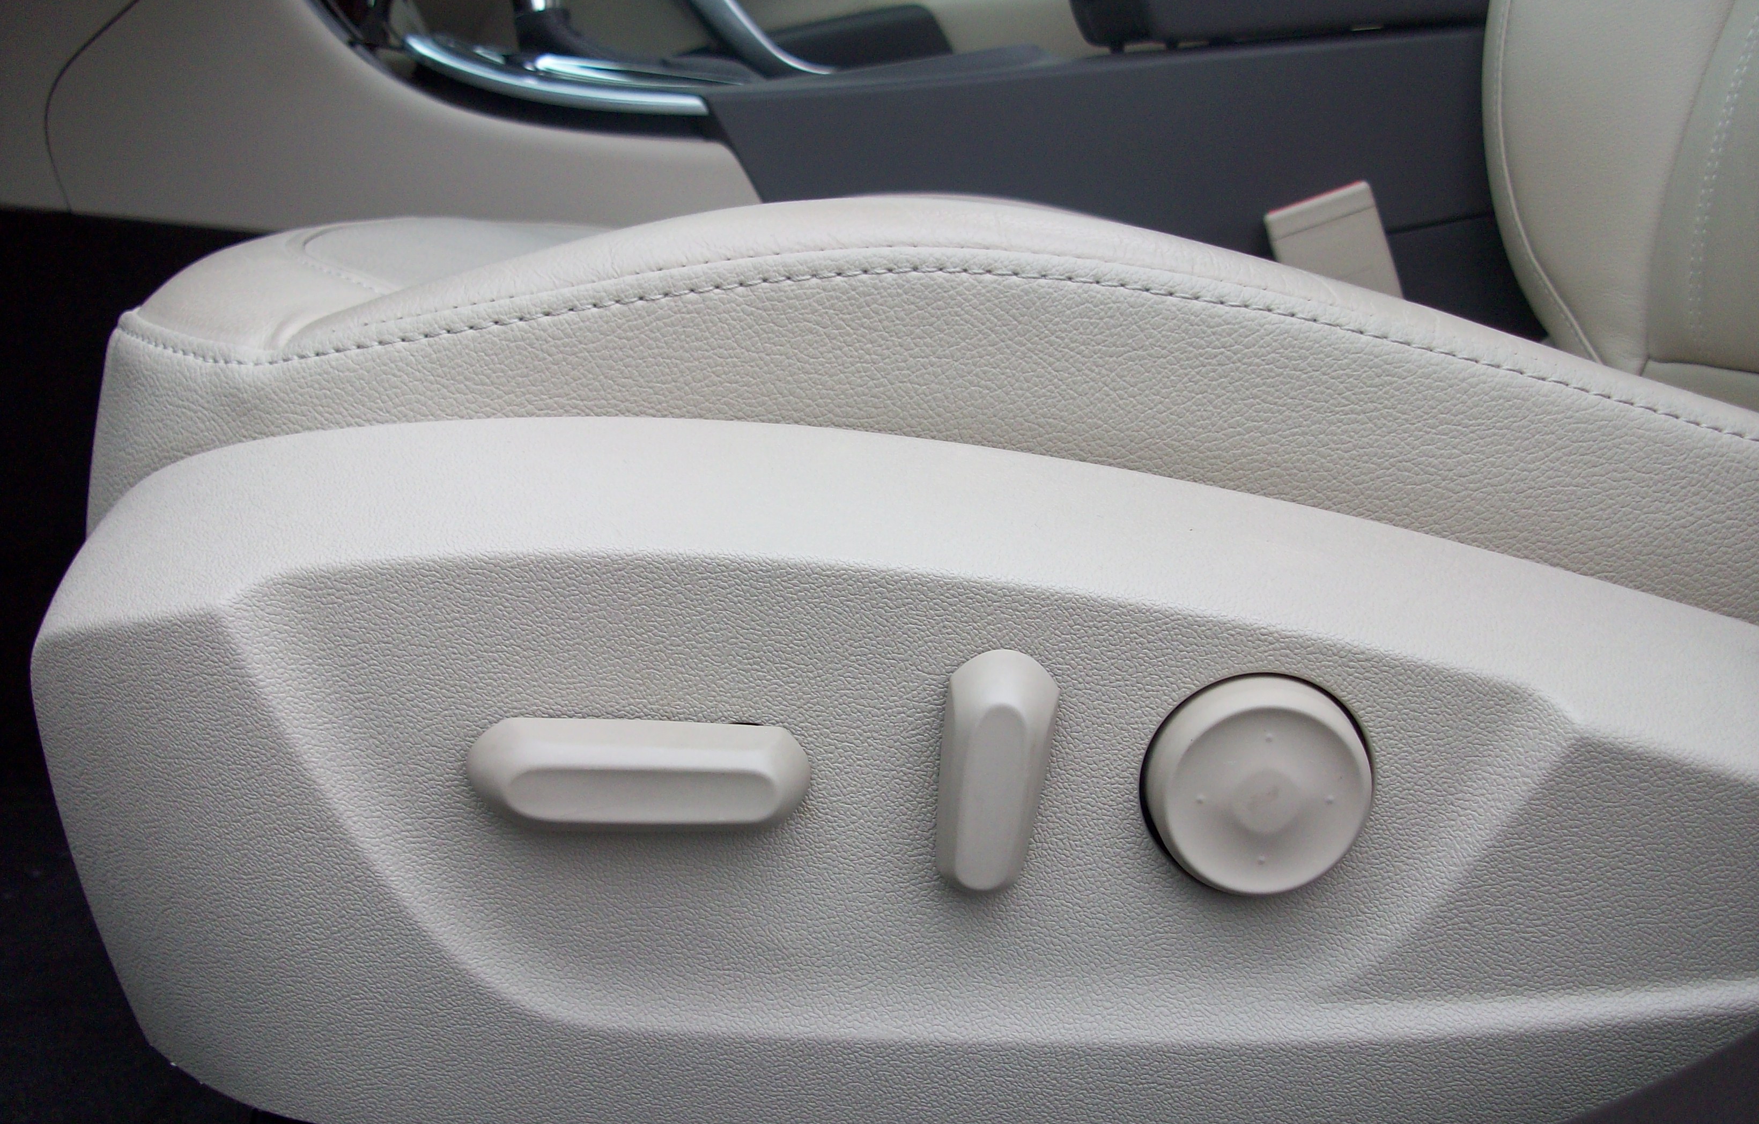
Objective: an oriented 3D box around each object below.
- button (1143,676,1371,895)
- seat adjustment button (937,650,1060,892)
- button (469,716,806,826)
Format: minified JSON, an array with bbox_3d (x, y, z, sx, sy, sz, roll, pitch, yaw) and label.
[{"bbox_3d":[0.078,0.047,0.348,0.045,0.045,0.013,0,15,0],"label":"button"},{"bbox_3d":[0.023,0.044,0.347,0.022,0.049,0.015,5,14,-1],"label":"seat adjustment button"},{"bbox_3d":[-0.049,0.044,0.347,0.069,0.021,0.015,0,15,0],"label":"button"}]

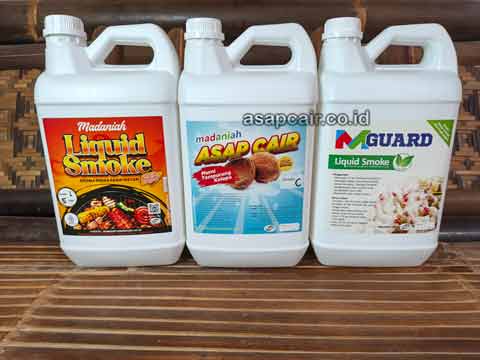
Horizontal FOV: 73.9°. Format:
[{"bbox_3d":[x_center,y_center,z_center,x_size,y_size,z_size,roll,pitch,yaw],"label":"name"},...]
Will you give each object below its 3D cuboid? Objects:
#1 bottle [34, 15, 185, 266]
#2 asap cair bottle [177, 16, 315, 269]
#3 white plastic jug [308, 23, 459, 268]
[{"bbox_3d":[-0.163,-0.049,0.436,0.162,0.314,0.127,-1,16,-2],"label":"bottle"},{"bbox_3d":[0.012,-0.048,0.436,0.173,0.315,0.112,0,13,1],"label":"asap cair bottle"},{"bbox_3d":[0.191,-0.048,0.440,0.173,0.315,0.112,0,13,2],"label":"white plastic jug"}]

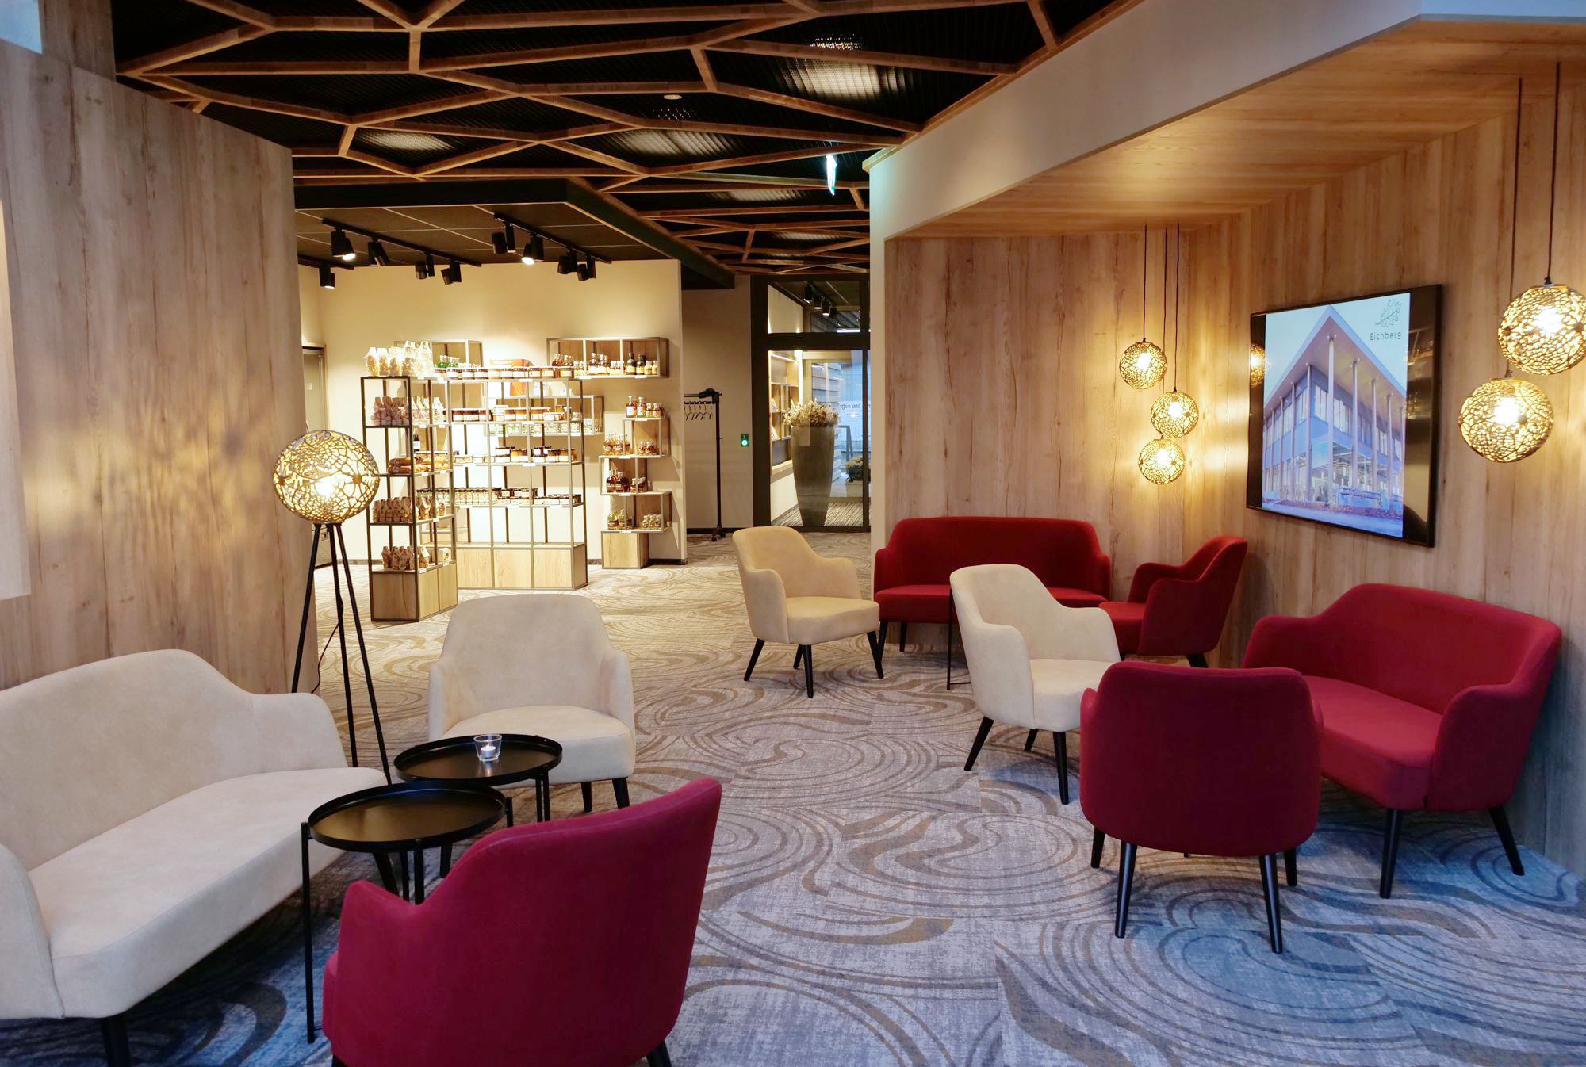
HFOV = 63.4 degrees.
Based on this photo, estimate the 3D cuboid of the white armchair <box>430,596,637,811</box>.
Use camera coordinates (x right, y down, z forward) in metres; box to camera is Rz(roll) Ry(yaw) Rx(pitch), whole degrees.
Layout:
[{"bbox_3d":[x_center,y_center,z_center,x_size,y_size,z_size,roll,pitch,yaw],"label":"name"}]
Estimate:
[{"bbox_3d":[-0.888,0.649,4.368,0.665,0.800,0.680,-2,6,-14],"label":"white armchair"}]

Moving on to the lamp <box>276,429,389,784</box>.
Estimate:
[{"bbox_3d":[-1.577,0.338,4.409,0.420,1.425,0.400,-1,6,0],"label":"lamp"}]

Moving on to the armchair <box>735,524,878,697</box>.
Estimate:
[{"bbox_3d":[0.053,0.379,6.802,0.680,0.800,0.665,5,8,41],"label":"armchair"}]

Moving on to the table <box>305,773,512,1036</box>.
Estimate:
[{"bbox_3d":[-0.915,0.918,3.095,0.460,0.535,0.460,-3,7,-22],"label":"table"}]

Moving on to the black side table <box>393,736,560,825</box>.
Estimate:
[{"bbox_3d":[-0.851,0.868,3.537,0.460,0.540,0.460,-1,6,0],"label":"black side table"}]

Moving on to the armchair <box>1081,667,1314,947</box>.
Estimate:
[{"bbox_3d":[1.160,0.700,3.674,0.665,0.800,0.680,1,6,16],"label":"armchair"}]

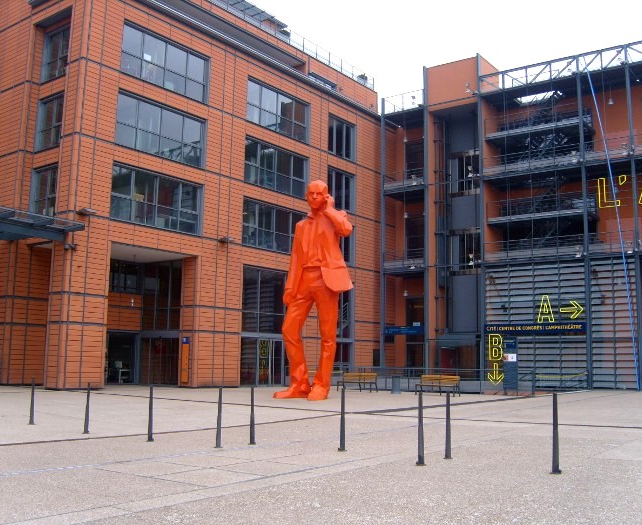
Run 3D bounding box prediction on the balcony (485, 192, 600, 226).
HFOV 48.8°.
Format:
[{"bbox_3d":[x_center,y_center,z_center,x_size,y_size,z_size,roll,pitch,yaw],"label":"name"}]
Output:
[{"bbox_3d":[13.454,-3.133,43.480,5.991,1.334,2.000,-5,-10,37],"label":"balcony"}]

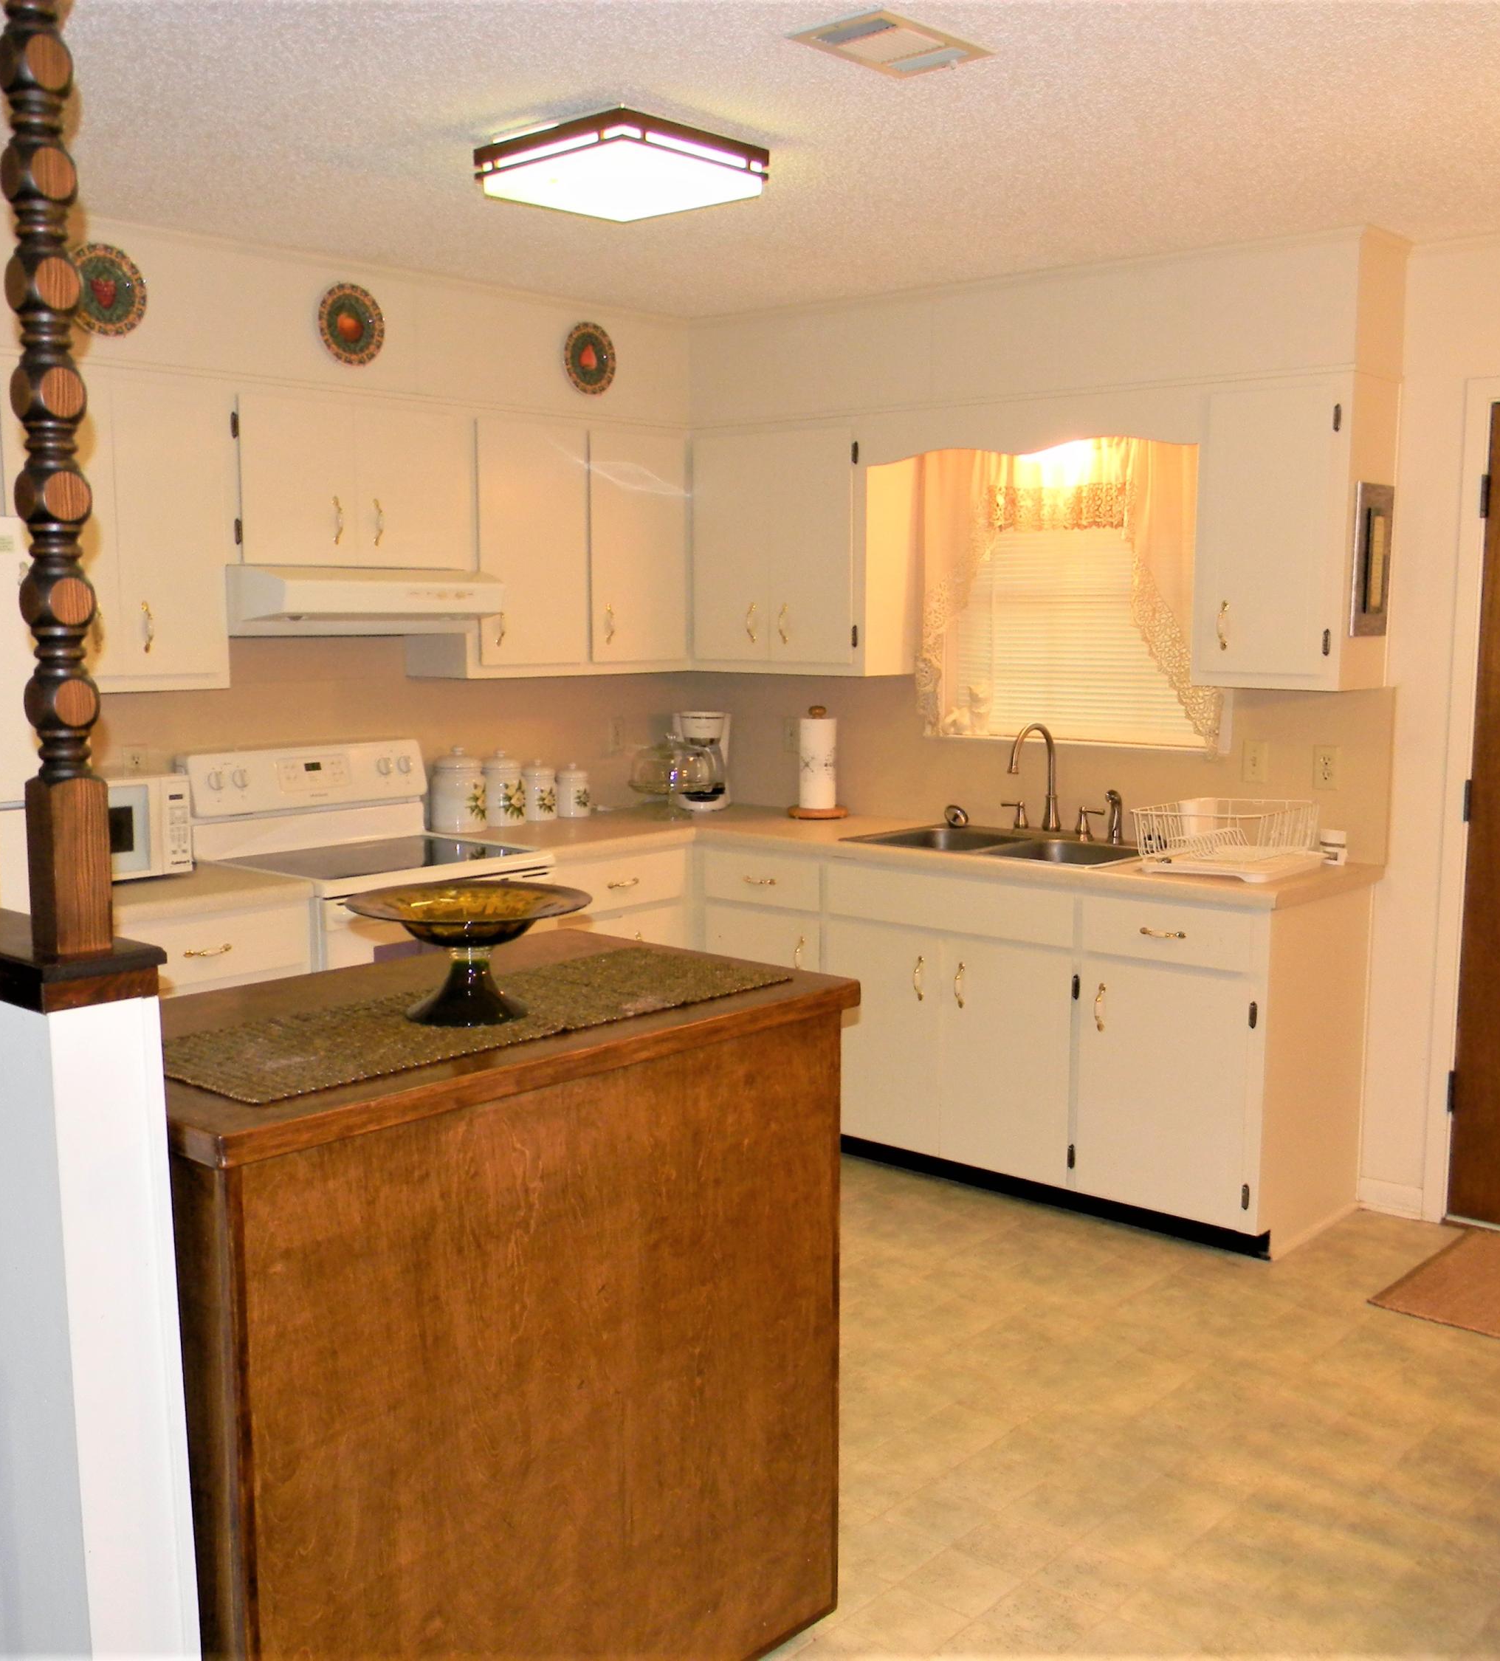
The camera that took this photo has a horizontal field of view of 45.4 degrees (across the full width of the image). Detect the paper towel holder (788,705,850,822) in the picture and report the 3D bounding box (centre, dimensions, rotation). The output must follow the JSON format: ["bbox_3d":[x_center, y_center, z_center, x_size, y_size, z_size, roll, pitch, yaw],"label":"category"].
[{"bbox_3d":[0.221,-0.212,5.623,0.192,0.345,0.192,0,7,0],"label":"paper towel holder"}]

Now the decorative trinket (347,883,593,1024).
[{"bbox_3d":[-0.392,0.177,2.496,0.335,0.158,0.335,0,7,0],"label":"decorative trinket"}]

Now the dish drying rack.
[{"bbox_3d":[1.214,0.022,4.549,0.345,0.151,0.420,6,9,41],"label":"dish drying rack"}]

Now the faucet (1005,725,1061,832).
[{"bbox_3d":[0.814,-0.140,5.089,0.055,0.325,0.260,6,9,41],"label":"faucet"}]

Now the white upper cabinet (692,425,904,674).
[{"bbox_3d":[0.163,-0.877,5.595,0.695,0.763,0.295,6,9,41],"label":"white upper cabinet"}]

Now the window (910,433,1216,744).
[{"bbox_3d":[0.885,-0.678,5.121,0.995,0.895,0.090,6,9,41],"label":"window"}]

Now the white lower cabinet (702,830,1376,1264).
[{"bbox_3d":[0.725,0.506,5.057,1.835,0.890,0.615,6,9,41],"label":"white lower cabinet"}]

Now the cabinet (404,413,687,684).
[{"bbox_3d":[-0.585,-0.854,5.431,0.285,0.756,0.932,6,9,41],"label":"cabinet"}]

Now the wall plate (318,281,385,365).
[{"bbox_3d":[-1.027,-1.315,4.644,0.025,0.216,0.212,6,9,41],"label":"wall plate"}]

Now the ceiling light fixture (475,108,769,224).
[{"bbox_3d":[-0.247,-1.282,3.473,0.410,0.090,0.410,6,9,41],"label":"ceiling light fixture"}]

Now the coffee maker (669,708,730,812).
[{"bbox_3d":[-0.149,-0.231,5.866,0.190,0.320,0.220,0,7,-1],"label":"coffee maker"}]

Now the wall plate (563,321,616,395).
[{"bbox_3d":[-0.475,-1.398,5.311,0.024,0.207,0.207,6,9,41],"label":"wall plate"}]

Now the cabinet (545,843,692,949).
[{"bbox_3d":[-0.577,0.466,5.354,0.615,0.869,0.590,6,9,41],"label":"cabinet"}]

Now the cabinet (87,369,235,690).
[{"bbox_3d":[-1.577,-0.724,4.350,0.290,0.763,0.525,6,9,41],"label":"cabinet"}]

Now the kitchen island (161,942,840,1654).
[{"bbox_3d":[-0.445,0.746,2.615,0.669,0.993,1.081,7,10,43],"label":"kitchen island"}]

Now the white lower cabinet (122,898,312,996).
[{"bbox_3d":[-1.473,0.592,4.340,0.615,0.869,0.570,6,9,41],"label":"white lower cabinet"}]

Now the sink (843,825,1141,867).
[{"bbox_3d":[0.712,0.129,4.935,0.820,0.185,0.503,6,9,41],"label":"sink"}]

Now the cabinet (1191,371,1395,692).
[{"bbox_3d":[1.365,-0.735,4.497,0.393,0.753,0.285,6,9,41],"label":"cabinet"}]

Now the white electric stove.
[{"bbox_3d":[-1.006,0.385,4.835,0.660,1.180,0.760,6,9,41],"label":"white electric stove"}]

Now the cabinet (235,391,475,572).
[{"bbox_3d":[-1.135,-0.927,4.790,0.285,0.447,0.780,6,9,41],"label":"cabinet"}]

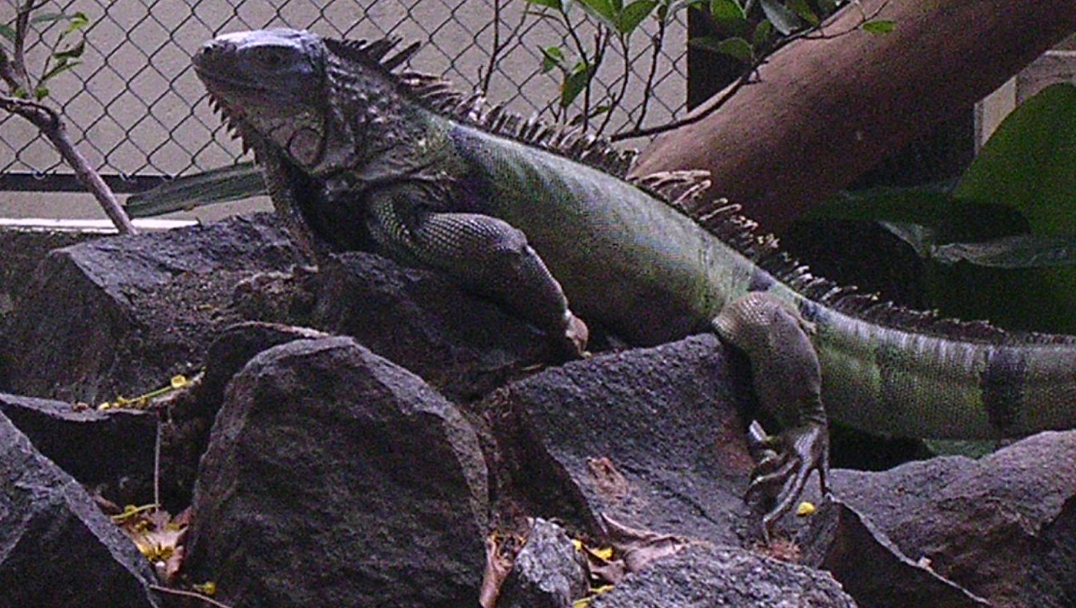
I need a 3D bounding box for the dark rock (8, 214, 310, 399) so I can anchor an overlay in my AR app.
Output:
[{"bbox_3d":[-0.293,0.003,3.800,0.230,0.150,0.200,0,7,0],"label":"dark rock"}]

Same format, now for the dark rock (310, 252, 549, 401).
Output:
[{"bbox_3d":[-0.082,0.018,3.760,0.190,0.125,0.170,0,7,0],"label":"dark rock"}]

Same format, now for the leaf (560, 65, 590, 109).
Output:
[{"bbox_3d":[0.031,-0.184,4.250,0.019,0.043,0.005,31,0,27],"label":"leaf"}]

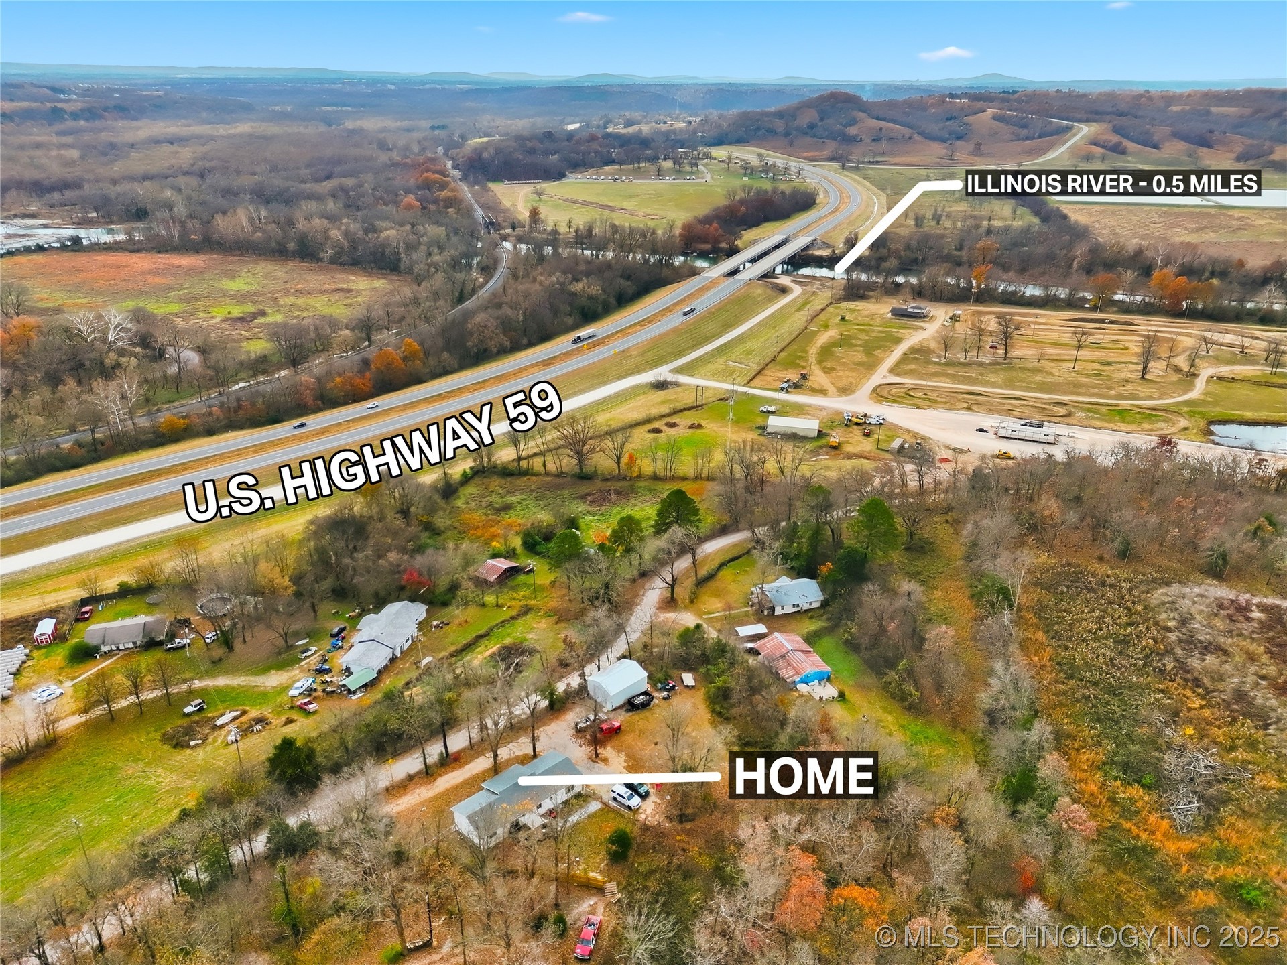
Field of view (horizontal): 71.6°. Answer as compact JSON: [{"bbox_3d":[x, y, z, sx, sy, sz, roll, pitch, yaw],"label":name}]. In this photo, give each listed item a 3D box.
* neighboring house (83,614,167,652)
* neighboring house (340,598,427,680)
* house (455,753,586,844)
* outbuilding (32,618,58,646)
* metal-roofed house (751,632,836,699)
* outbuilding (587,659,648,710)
[{"bbox_3d":[-118.010,34.454,204.787,15.900,4.400,9.300,-8,25,-16],"label":"neighboring house"},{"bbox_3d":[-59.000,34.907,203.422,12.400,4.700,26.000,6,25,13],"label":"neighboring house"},{"bbox_3d":[-18.942,47.512,135.644,18.540,4.500,9.320,-20,32,-38],"label":"house"},{"bbox_3d":[-138.050,34.483,206.483,3.200,2.950,6.100,-10,26,-20],"label":"outbuilding"},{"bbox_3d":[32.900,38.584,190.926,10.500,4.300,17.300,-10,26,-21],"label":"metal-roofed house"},{"bbox_3d":[-5.278,40.854,182.634,9.790,5.000,7.270,-21,32,-39],"label":"outbuilding"}]

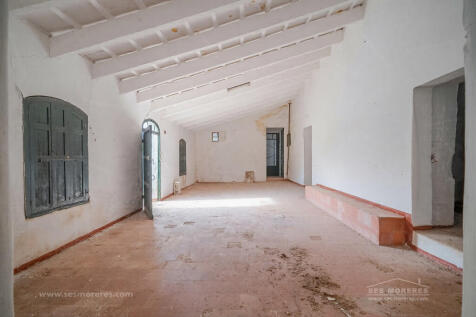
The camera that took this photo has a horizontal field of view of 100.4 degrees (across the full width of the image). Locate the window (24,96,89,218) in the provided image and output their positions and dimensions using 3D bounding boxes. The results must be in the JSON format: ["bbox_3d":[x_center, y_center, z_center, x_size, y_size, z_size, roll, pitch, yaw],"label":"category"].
[{"bbox_3d":[-2.290,-0.057,2.590,0.080,1.430,0.880,0,0,2],"label":"window"}]

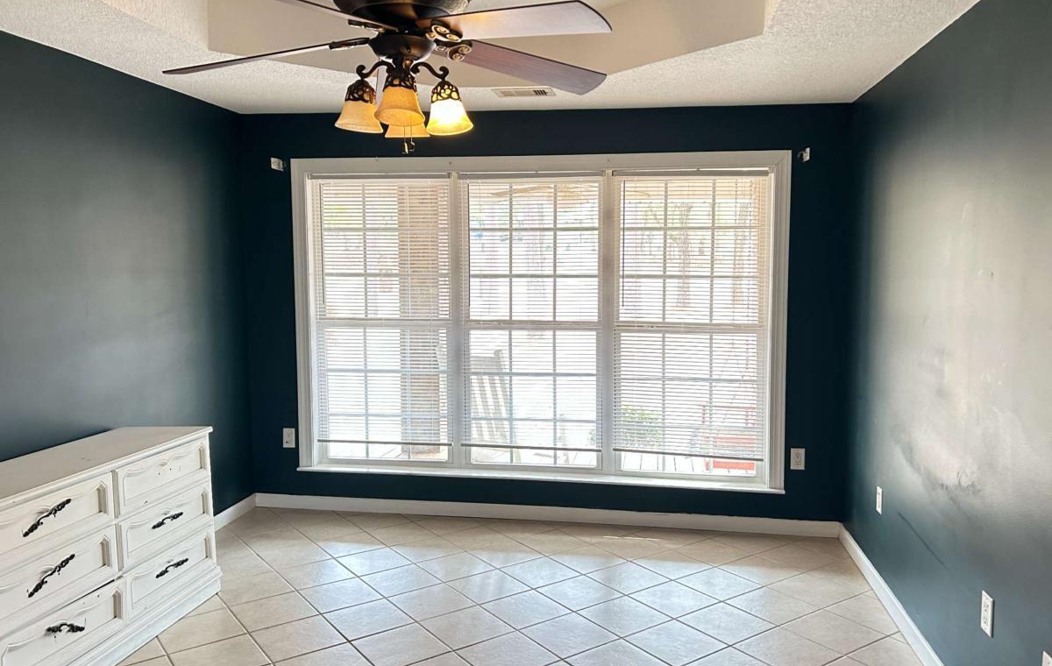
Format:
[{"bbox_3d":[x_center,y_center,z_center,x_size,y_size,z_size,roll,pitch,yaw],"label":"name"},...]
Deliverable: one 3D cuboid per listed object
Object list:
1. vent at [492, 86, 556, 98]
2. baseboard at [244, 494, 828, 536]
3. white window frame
[{"bbox_3d":[-0.013,-1.255,4.119,0.305,0.020,0.205,1,5,9],"label":"vent"},{"bbox_3d":[0.018,1.095,4.783,3.561,0.092,0.017,1,5,9],"label":"baseboard"},{"bbox_3d":[0.029,-0.076,4.708,2.950,1.930,0.120,1,5,9],"label":"white window frame"}]

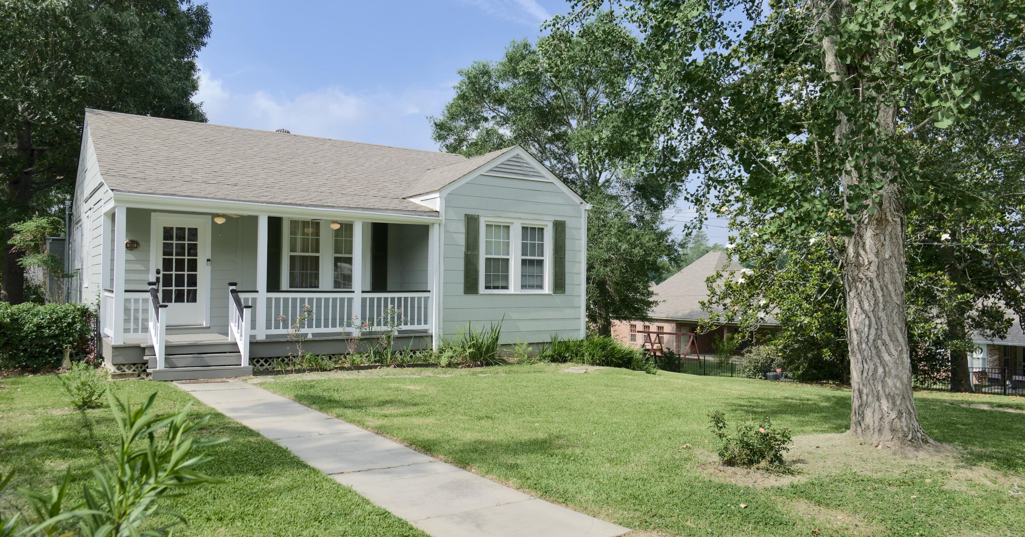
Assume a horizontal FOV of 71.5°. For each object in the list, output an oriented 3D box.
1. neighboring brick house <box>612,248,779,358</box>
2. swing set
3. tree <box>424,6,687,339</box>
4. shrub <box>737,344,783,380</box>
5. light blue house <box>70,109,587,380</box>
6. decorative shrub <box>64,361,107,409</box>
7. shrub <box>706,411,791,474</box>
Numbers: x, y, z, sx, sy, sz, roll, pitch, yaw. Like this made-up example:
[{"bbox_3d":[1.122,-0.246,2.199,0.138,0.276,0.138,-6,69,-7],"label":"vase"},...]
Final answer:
[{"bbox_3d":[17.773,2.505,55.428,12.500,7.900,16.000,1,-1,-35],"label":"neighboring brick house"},{"bbox_3d":[9.930,5.105,44.913,1.900,2.200,4.400,2,-1,-43],"label":"swing set"},{"bbox_3d":[2.380,-4.104,35.085,12.800,17.200,12.300,1,-1,0],"label":"tree"},{"bbox_3d":[13.437,5.076,38.713,2.500,1.950,2.200,1,-1,0],"label":"shrub"},{"bbox_3d":[-5.127,-0.770,18.443,10.250,5.640,10.770,1,-1,-35],"label":"light blue house"},{"bbox_3d":[-5.180,1.398,8.624,0.540,0.560,0.500,1,-1,0],"label":"decorative shrub"},{"bbox_3d":[1.913,1.346,5.713,0.660,0.470,0.580,1,-1,0],"label":"shrub"}]

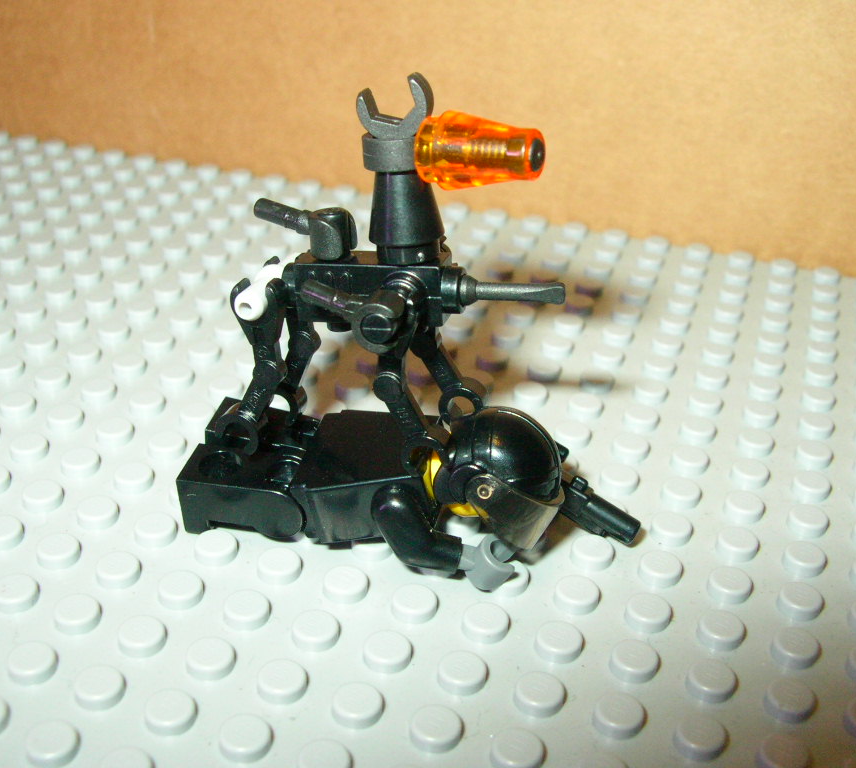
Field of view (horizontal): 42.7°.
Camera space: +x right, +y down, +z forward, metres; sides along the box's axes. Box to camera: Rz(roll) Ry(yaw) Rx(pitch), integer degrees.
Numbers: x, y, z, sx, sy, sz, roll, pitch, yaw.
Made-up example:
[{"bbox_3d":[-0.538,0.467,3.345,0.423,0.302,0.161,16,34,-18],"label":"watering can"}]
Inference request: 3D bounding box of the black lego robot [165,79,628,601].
[{"bbox_3d":[-0.001,-0.006,0.118,0.053,0.052,0.028,3,30,-1],"label":"black lego robot"}]

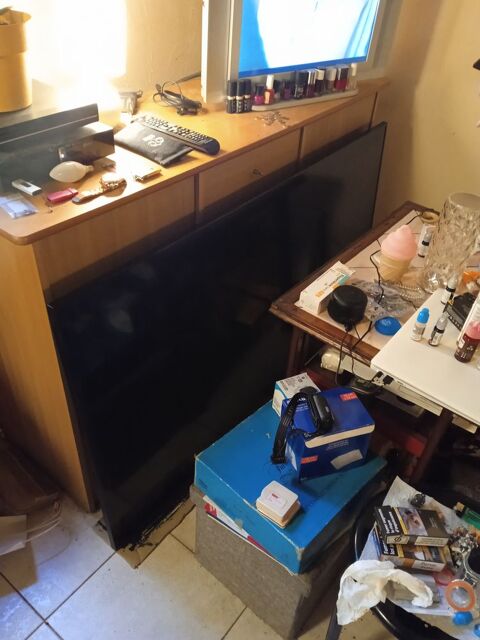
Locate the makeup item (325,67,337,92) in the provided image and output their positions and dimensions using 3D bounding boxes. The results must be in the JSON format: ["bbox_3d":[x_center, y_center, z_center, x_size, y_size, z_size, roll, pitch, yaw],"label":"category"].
[{"bbox_3d":[0.260,-0.684,1.477,0.024,0.062,0.024,3,38,-2],"label":"makeup item"}]

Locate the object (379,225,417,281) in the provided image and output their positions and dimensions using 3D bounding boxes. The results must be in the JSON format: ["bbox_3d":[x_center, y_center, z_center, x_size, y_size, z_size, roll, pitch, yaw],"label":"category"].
[{"bbox_3d":[0.413,-0.172,1.350,0.090,0.153,0.090,3,40,-3],"label":"object"}]

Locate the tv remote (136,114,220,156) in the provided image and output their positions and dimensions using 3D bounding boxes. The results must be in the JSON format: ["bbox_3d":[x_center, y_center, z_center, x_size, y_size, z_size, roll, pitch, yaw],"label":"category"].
[{"bbox_3d":[-0.134,-0.390,1.093,0.220,0.018,0.047,31,46,28],"label":"tv remote"}]

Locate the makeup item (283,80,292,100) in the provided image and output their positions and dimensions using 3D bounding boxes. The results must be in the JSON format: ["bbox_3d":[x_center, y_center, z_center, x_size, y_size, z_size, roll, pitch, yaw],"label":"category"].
[{"bbox_3d":[0.142,-0.677,1.523,0.026,0.047,0.025,-23,44,-31],"label":"makeup item"}]

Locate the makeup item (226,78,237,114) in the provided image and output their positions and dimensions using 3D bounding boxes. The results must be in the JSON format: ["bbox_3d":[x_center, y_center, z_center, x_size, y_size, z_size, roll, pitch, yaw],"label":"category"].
[{"bbox_3d":[-0.020,-0.608,1.408,0.024,0.081,0.024,-23,44,-31],"label":"makeup item"}]

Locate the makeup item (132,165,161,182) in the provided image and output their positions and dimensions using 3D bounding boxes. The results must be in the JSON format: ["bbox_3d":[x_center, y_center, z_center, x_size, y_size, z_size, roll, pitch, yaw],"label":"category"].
[{"bbox_3d":[-0.181,-0.285,1.023,0.029,0.010,0.056,20,40,21],"label":"makeup item"}]

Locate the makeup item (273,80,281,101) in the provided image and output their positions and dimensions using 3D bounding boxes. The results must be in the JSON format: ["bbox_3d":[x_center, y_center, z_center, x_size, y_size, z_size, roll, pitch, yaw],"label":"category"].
[{"bbox_3d":[0.109,-0.671,1.509,0.024,0.052,0.024,-23,44,-31],"label":"makeup item"}]

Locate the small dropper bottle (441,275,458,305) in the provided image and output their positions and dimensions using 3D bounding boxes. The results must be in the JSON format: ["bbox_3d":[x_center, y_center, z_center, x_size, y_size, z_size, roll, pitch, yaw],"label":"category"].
[{"bbox_3d":[0.512,-0.074,1.268,0.021,0.079,0.021,3,40,-3],"label":"small dropper bottle"}]

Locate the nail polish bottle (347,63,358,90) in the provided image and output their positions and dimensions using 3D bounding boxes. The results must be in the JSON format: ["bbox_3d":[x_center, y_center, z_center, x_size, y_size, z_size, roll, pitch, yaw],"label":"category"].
[{"bbox_3d":[0.362,-0.774,1.647,0.026,0.074,0.025,-23,44,-31],"label":"nail polish bottle"}]

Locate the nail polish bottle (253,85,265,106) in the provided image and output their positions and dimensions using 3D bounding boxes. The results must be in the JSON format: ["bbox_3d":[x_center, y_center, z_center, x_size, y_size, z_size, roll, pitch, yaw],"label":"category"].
[{"bbox_3d":[0.048,-0.582,1.343,0.026,0.045,0.026,3,38,-2],"label":"nail polish bottle"}]

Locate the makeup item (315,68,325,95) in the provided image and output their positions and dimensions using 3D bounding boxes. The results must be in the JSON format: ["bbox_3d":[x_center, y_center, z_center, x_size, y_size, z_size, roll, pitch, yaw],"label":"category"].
[{"bbox_3d":[0.221,-0.653,1.420,0.024,0.061,0.024,-20,46,-28],"label":"makeup item"}]

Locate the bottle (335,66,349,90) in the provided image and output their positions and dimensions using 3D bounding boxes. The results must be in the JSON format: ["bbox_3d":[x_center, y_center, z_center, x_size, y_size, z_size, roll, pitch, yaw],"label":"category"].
[{"bbox_3d":[0.287,-0.675,1.454,0.028,0.061,0.028,3,40,-3],"label":"bottle"}]

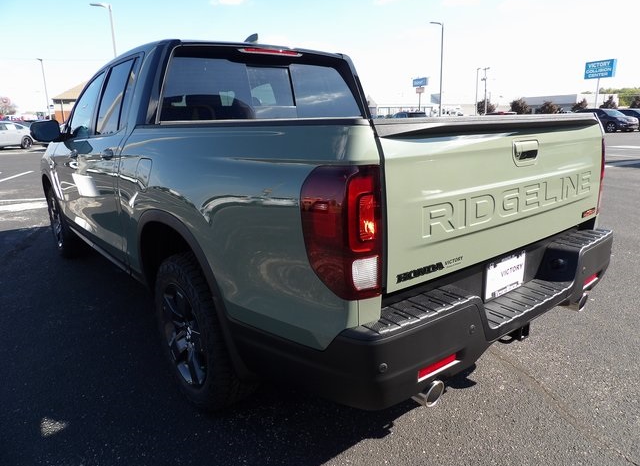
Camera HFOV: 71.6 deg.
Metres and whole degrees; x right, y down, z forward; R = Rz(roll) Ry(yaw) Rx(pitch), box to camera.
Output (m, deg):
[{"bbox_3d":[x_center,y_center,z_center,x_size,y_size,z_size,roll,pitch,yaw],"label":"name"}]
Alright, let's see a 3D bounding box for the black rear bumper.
[{"bbox_3d":[0.628,0.223,1.949,1.900,0.360,0.680,-12,18,-38],"label":"black rear bumper"}]

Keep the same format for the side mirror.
[{"bbox_3d":[-2.179,-0.816,3.529,0.225,0.170,0.140,-12,18,-38],"label":"side mirror"}]

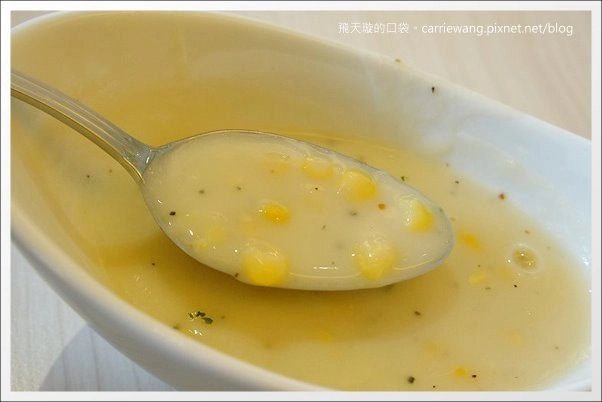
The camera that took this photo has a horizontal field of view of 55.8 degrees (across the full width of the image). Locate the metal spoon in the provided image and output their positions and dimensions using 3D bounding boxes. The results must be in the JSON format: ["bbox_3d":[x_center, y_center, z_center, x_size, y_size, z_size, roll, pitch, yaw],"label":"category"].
[{"bbox_3d":[-0.059,-0.019,0.110,0.195,0.026,0.044,16,46,-10],"label":"metal spoon"}]

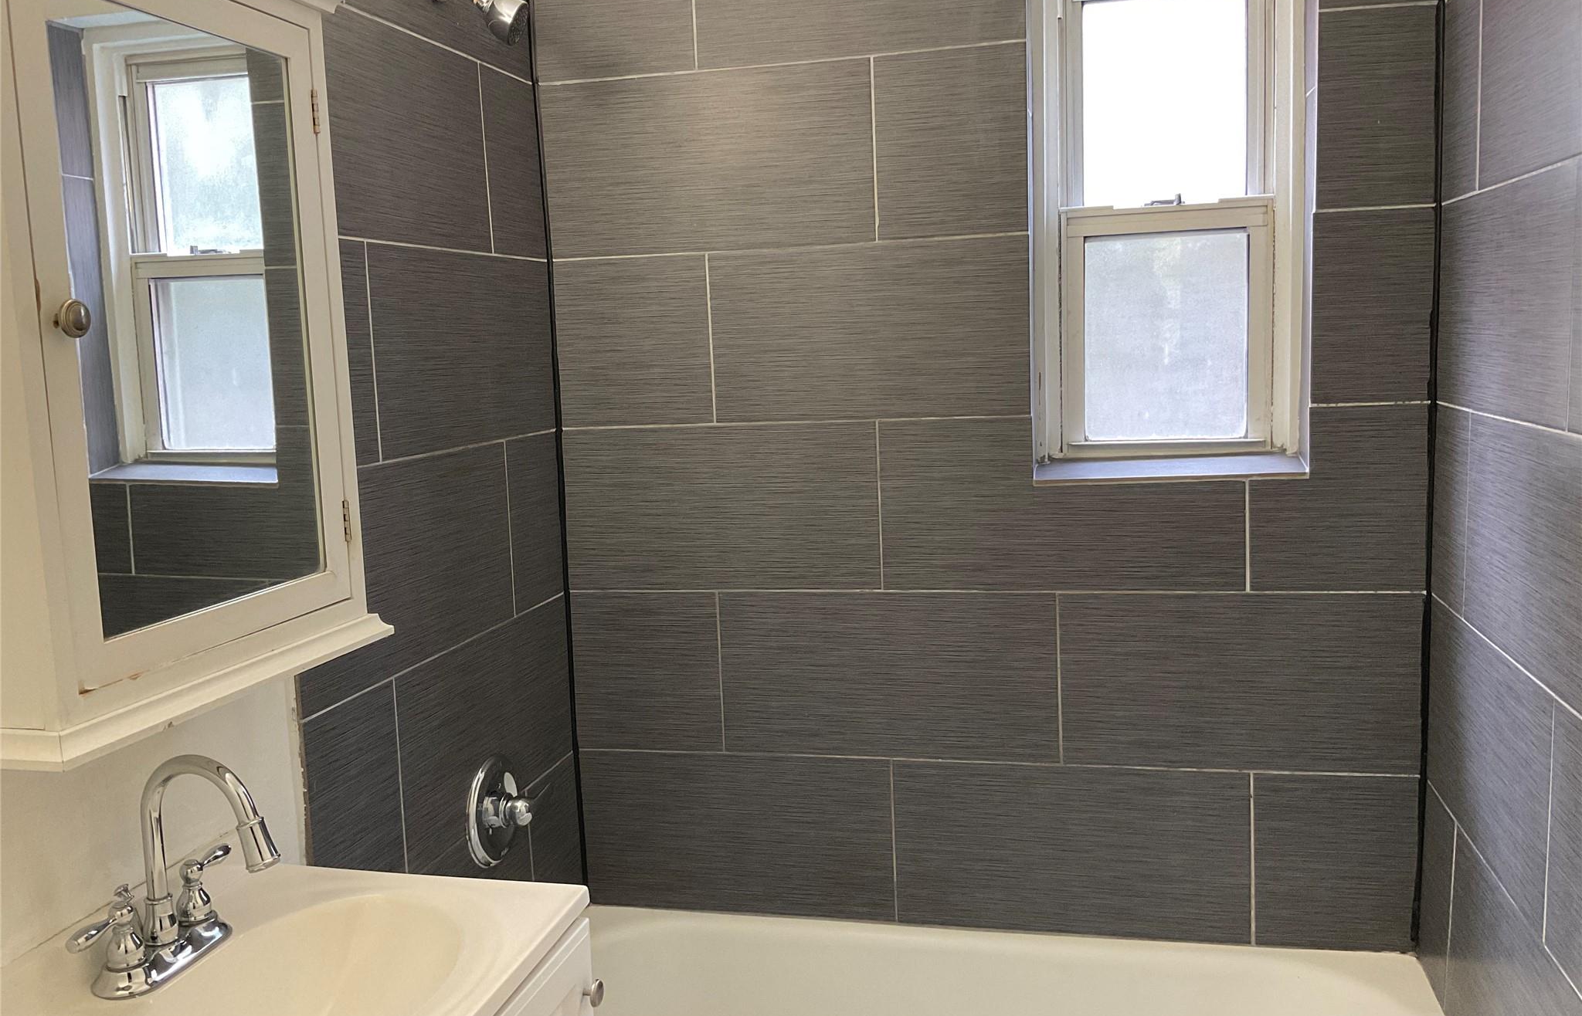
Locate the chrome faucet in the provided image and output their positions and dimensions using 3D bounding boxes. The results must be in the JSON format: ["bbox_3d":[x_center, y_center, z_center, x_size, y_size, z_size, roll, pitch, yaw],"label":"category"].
[{"bbox_3d":[-0.584,0.349,1.307,0.185,0.218,0.240,-1,7,13],"label":"chrome faucet"}]

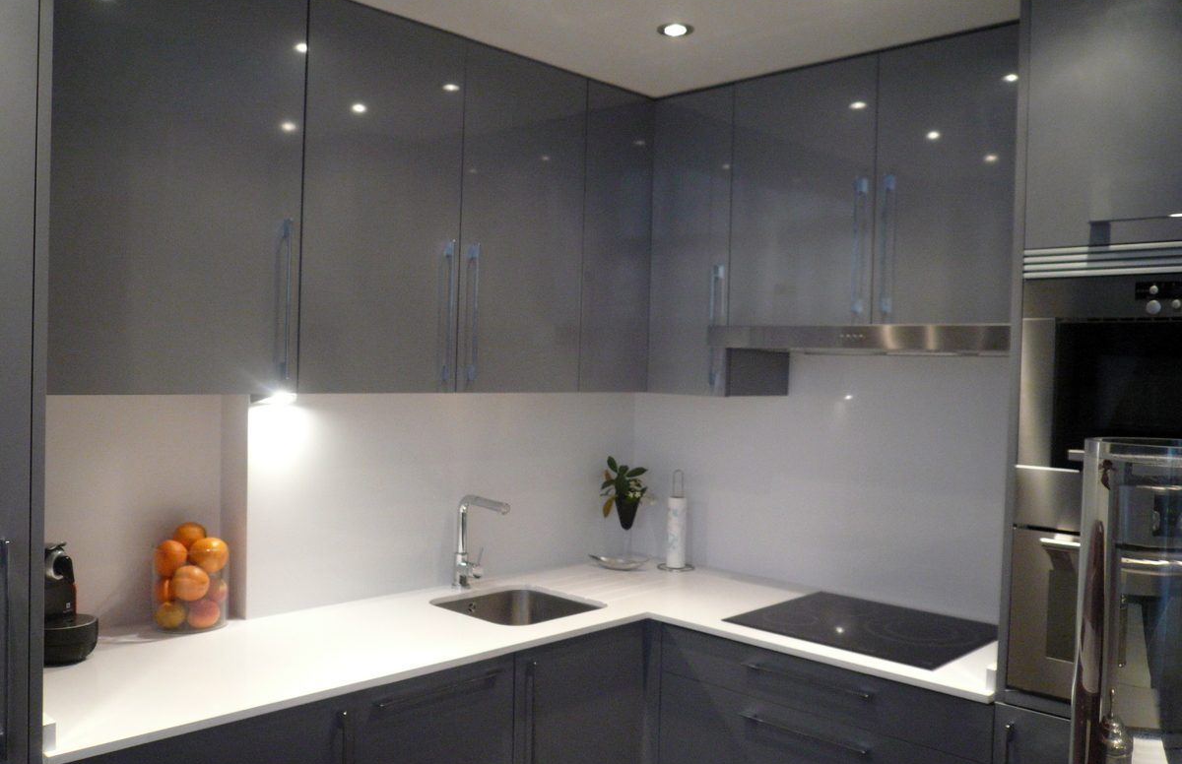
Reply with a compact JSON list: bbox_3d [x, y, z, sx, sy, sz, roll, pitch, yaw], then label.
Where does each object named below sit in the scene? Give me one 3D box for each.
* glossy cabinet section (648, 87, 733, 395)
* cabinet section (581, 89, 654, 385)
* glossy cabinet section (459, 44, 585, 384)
[{"bbox_3d":[0.417,-0.415,3.023,0.308,0.910,0.339,2,1,45],"label":"glossy cabinet section"},{"bbox_3d":[-0.037,-0.427,3.022,0.339,0.910,0.299,2,1,45],"label":"cabinet section"},{"bbox_3d":[-0.299,-0.431,2.756,0.339,0.910,0.448,2,1,45],"label":"glossy cabinet section"}]

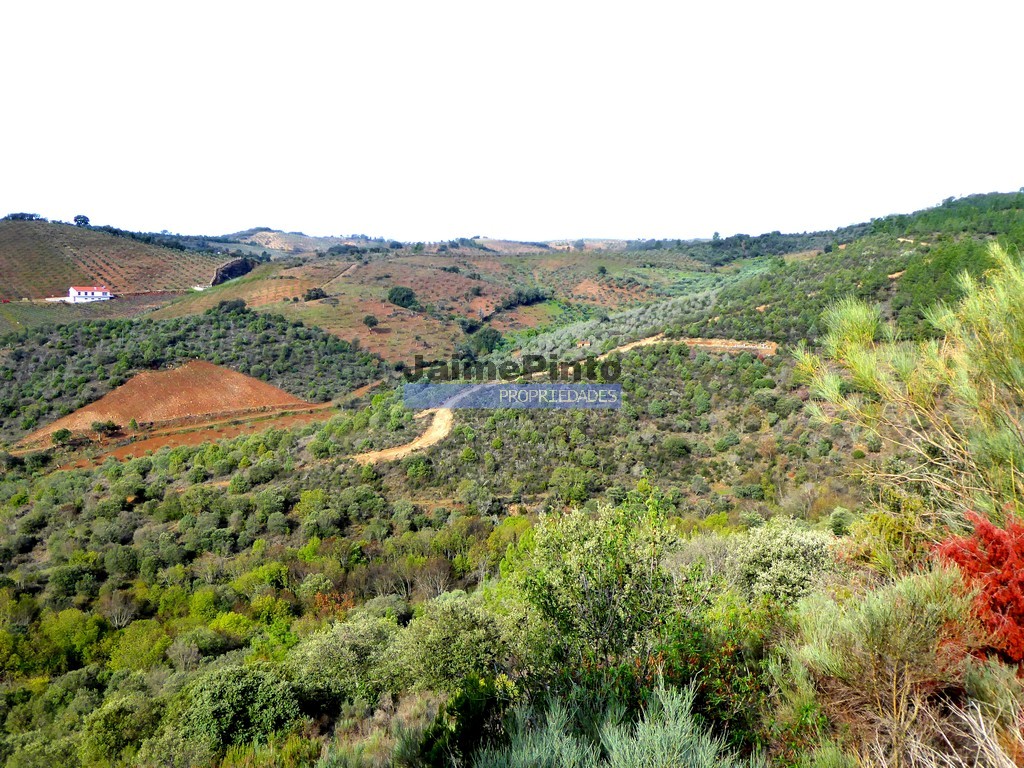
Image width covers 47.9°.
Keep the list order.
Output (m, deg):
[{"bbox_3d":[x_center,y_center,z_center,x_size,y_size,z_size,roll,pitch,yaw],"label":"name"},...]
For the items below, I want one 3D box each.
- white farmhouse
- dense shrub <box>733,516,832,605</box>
[{"bbox_3d":[-199.114,-42.043,545.000,17.500,7.000,8.500,-6,9,-40],"label":"white farmhouse"},{"bbox_3d":[4.806,3.172,20.500,1.750,1.650,1.700,2,7,13],"label":"dense shrub"}]

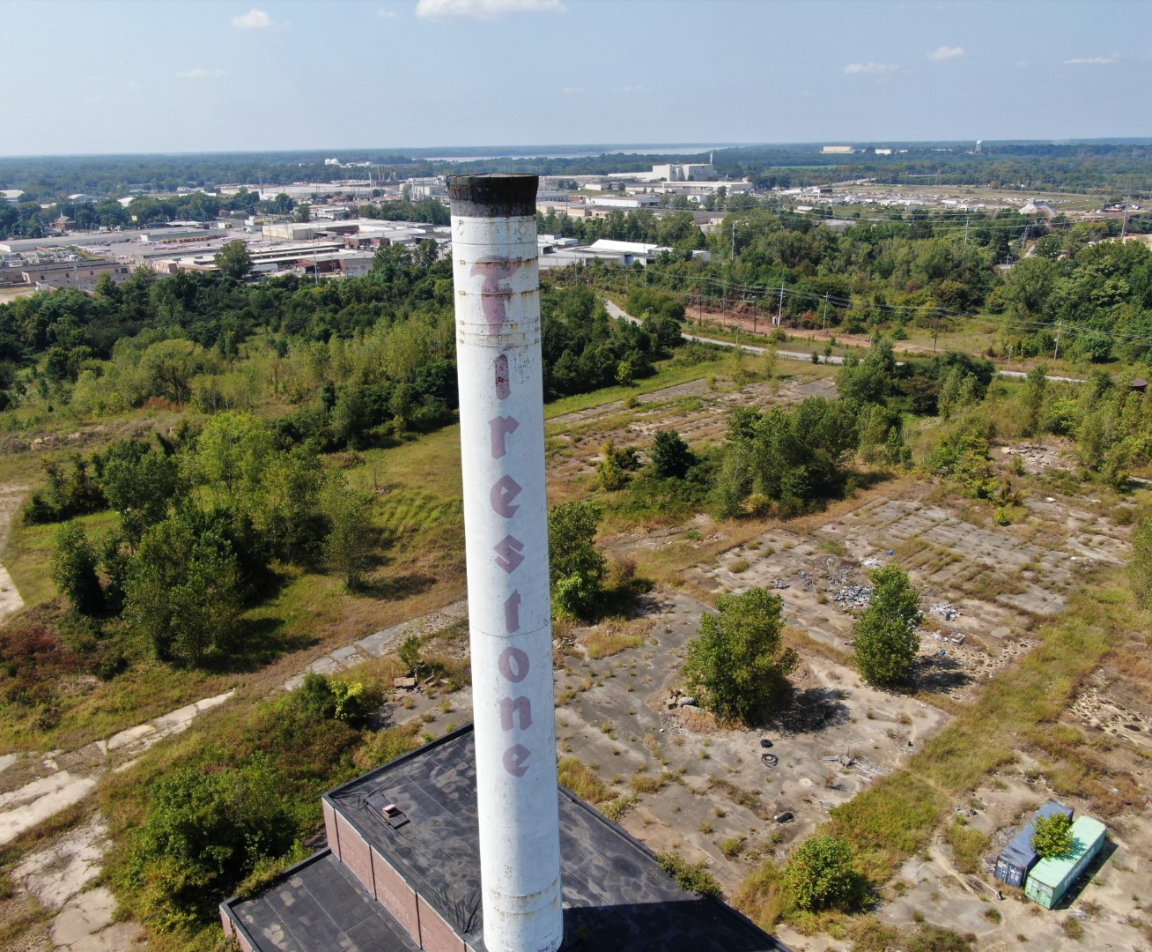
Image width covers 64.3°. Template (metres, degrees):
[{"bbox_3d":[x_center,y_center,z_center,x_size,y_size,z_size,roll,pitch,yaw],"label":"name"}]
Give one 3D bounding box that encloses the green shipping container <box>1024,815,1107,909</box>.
[{"bbox_3d":[49.345,38.611,92.043,12.190,2.590,2.440,-17,26,-38],"label":"green shipping container"}]

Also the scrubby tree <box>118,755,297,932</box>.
[{"bbox_3d":[-35.780,35.490,89.710,15.880,12.200,15.090,-11,22,-25],"label":"scrubby tree"}]

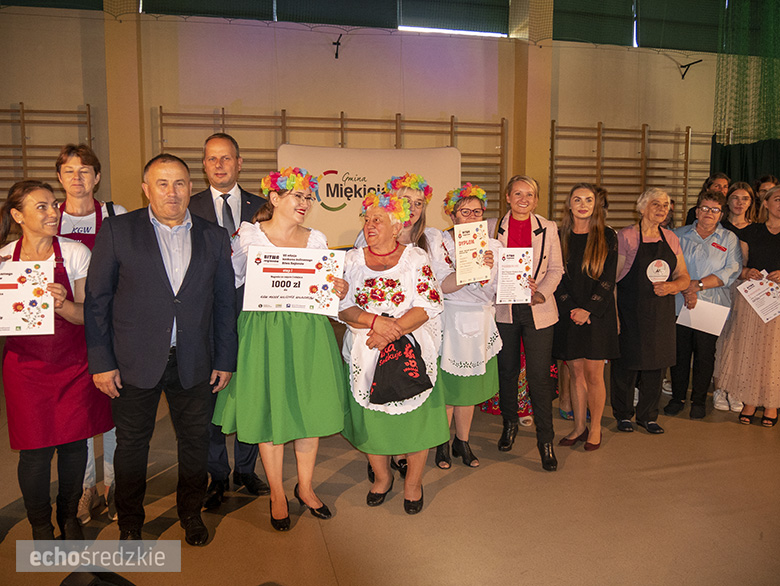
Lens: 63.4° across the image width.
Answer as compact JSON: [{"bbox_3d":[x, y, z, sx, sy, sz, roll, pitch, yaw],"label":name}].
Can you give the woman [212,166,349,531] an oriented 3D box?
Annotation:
[{"bbox_3d":[-0.523,0.247,3.043,0.600,1.677,0.500,-2,7,-15],"label":"woman"}]

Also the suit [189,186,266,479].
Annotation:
[{"bbox_3d":[-0.844,0.215,3.259,0.540,1.510,0.330,-2,7,-16],"label":"suit"}]

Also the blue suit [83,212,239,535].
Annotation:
[{"bbox_3d":[-1.038,0.355,2.854,0.640,1.461,0.340,-3,8,-24],"label":"blue suit"}]

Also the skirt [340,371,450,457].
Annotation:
[{"bbox_3d":[0.033,0.463,3.206,0.500,0.570,0.420,1,7,10],"label":"skirt"}]

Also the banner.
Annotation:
[{"bbox_3d":[-0.265,-0.721,8.174,2.360,2.330,0.450,-2,7,-12],"label":"banner"}]

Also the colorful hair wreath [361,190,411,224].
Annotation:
[{"bbox_3d":[-0.022,-0.412,3.036,0.235,0.100,0.230,18,7,-2],"label":"colorful hair wreath"}]

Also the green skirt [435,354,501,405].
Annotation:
[{"bbox_3d":[0.430,0.345,3.692,0.430,0.540,0.380,-1,7,-5],"label":"green skirt"}]

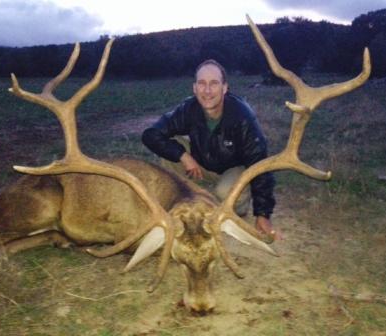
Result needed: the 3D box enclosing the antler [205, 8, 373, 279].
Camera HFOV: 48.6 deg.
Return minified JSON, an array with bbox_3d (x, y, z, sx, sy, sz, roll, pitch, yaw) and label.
[{"bbox_3d":[0.400,-0.112,1.723,0.640,0.980,0.440,0,12,0],"label":"antler"}]

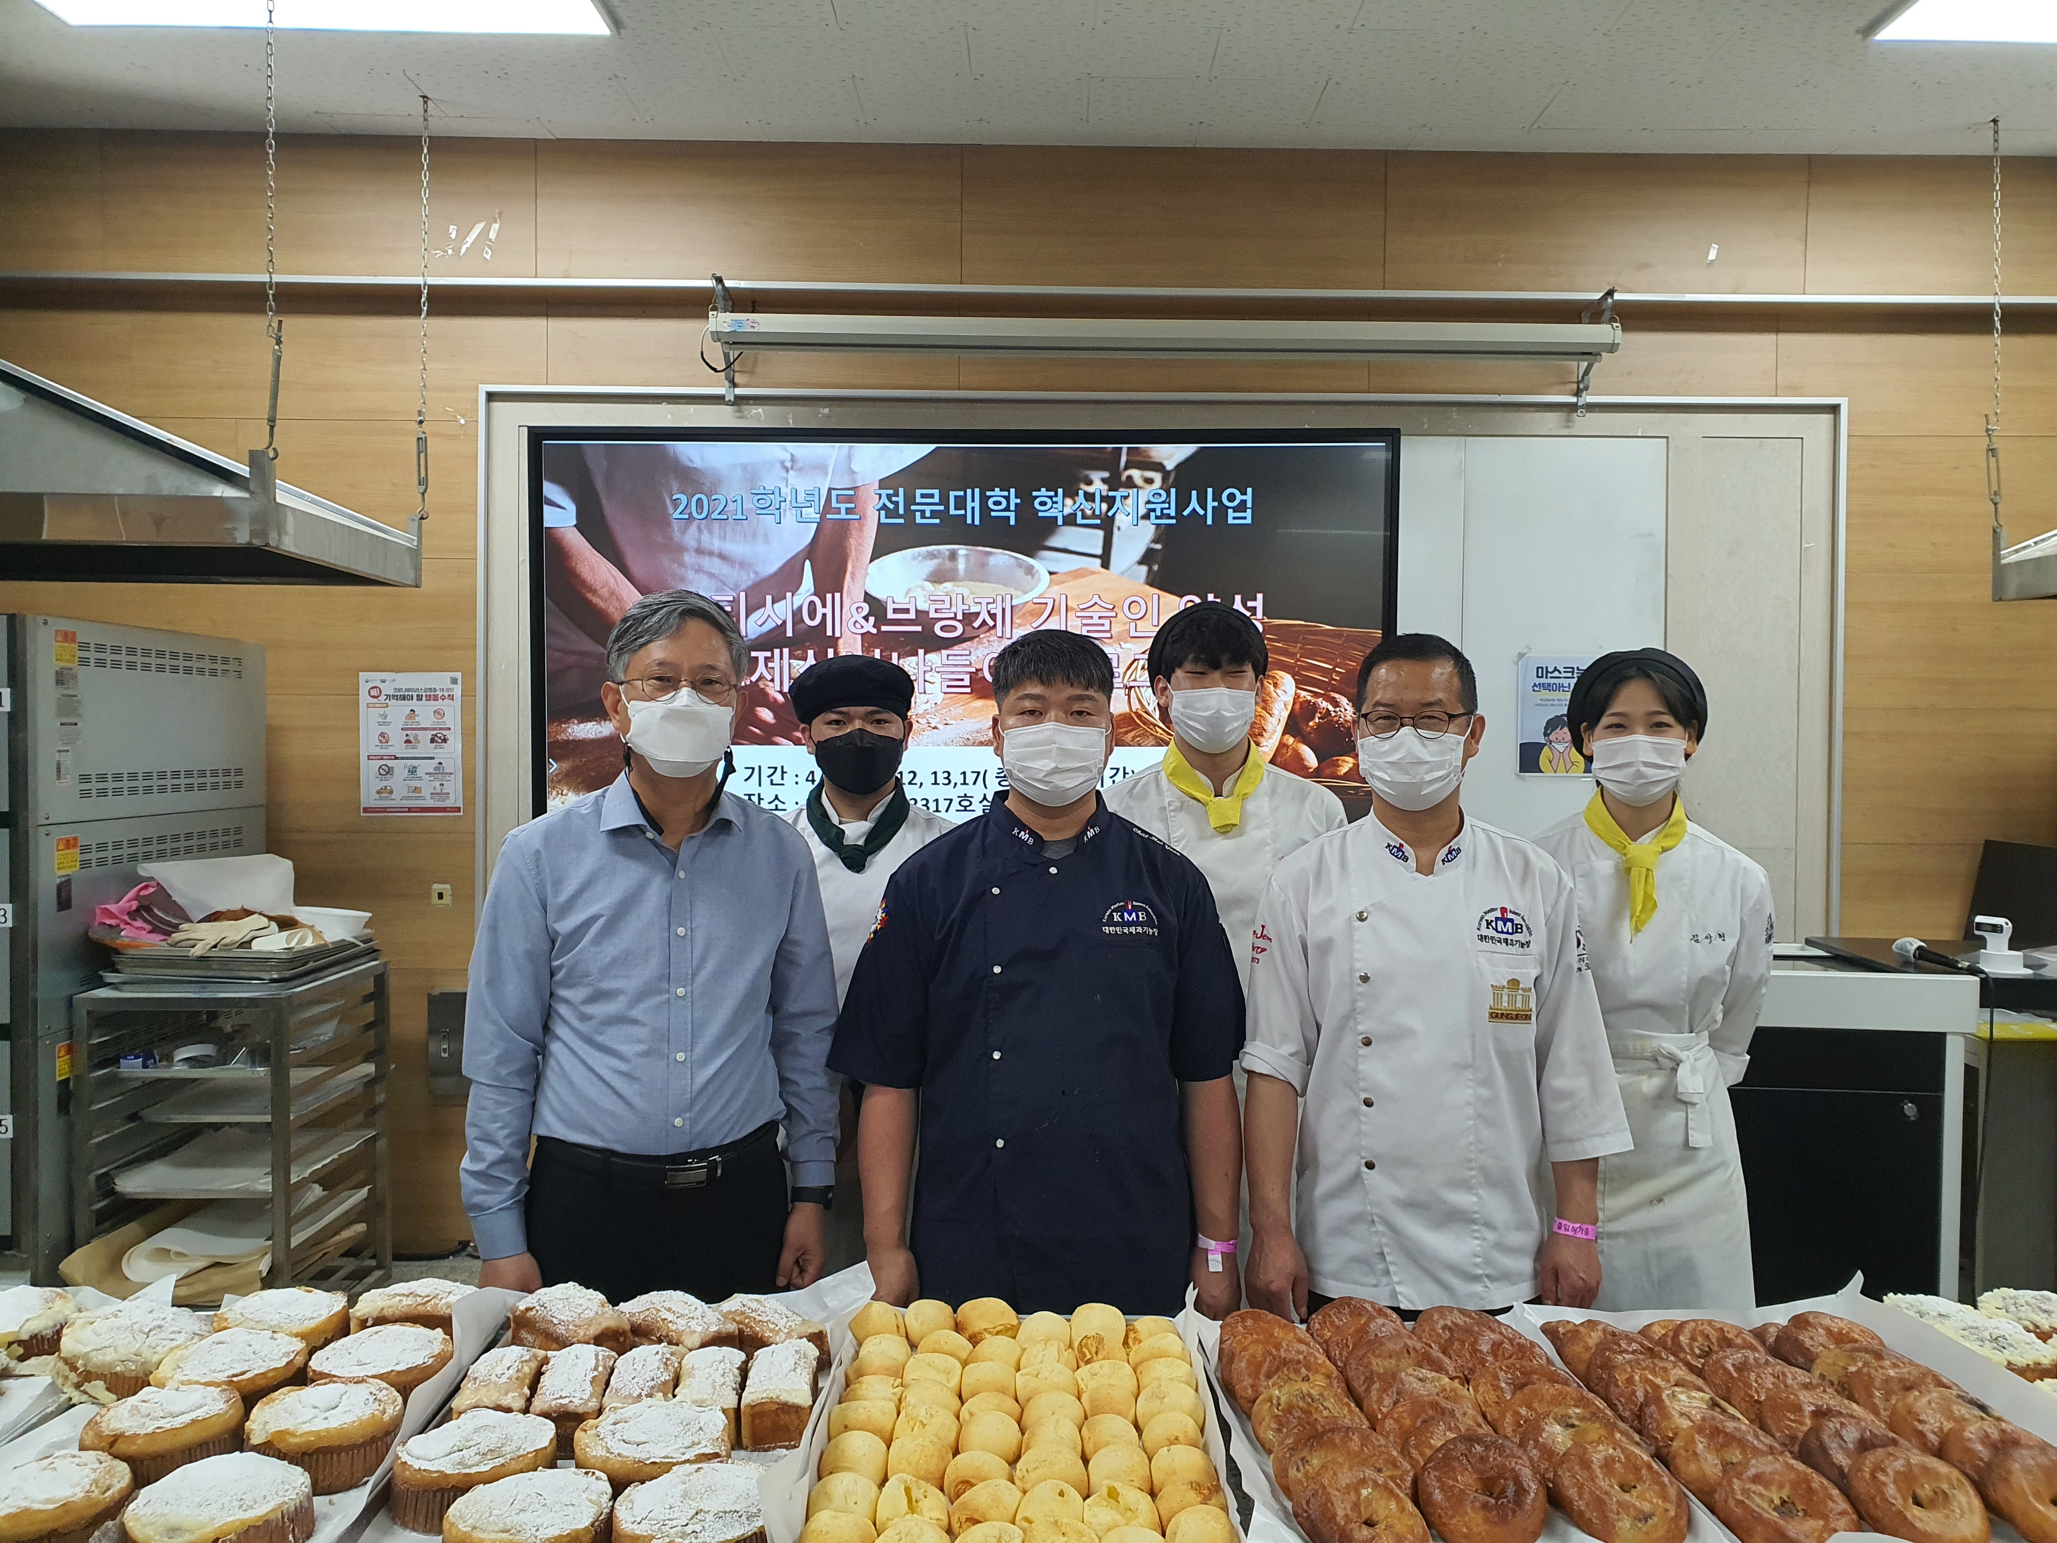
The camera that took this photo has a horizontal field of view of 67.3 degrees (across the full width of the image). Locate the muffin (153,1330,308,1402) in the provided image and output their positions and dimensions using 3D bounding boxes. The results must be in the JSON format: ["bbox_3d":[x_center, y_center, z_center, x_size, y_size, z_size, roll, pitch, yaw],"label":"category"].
[{"bbox_3d":[-0.839,0.632,1.626,0.145,0.070,0.145,1,1,0],"label":"muffin"}]

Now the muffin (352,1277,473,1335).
[{"bbox_3d":[-0.704,0.633,1.796,0.138,0.072,0.080,0,1,-1],"label":"muffin"}]

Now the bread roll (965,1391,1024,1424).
[{"bbox_3d":[-0.035,0.655,1.565,0.062,0.048,0.062,0,1,-1],"label":"bread roll"}]

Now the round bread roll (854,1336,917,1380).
[{"bbox_3d":[-0.158,0.649,1.703,0.062,0.051,0.062,1,1,0],"label":"round bread roll"}]

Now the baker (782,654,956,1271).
[{"bbox_3d":[-0.282,0.629,2.620,0.480,1.670,0.300,0,1,-4],"label":"baker"}]

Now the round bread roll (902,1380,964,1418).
[{"bbox_3d":[-0.098,0.645,1.562,0.062,0.049,0.062,1,1,0],"label":"round bread roll"}]

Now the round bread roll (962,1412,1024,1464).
[{"bbox_3d":[-0.036,0.646,1.494,0.062,0.049,0.062,1,1,0],"label":"round bread roll"}]

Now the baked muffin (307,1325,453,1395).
[{"bbox_3d":[-0.695,0.640,1.658,0.143,0.064,0.143,0,1,-1],"label":"baked muffin"}]

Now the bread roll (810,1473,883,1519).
[{"bbox_3d":[-0.162,0.648,1.365,0.063,0.049,0.063,1,1,0],"label":"bread roll"}]

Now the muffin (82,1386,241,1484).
[{"bbox_3d":[-0.778,0.596,1.390,0.128,0.062,0.128,0,1,0],"label":"muffin"}]

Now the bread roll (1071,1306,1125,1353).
[{"bbox_3d":[0.075,0.604,1.665,0.060,0.048,0.060,0,1,0],"label":"bread roll"}]

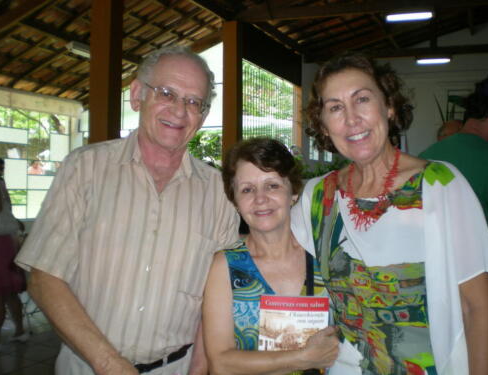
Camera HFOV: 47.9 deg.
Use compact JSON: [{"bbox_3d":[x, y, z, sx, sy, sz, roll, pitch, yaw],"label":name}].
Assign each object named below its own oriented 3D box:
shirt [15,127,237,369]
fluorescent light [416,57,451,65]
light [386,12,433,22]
[{"bbox_3d":[-0.302,0.153,1.400,0.520,0.580,0.320,3,2,-16],"label":"shirt"},{"bbox_3d":[3.492,-2.324,10.126,0.610,0.090,0.110,2,2,23],"label":"fluorescent light"},{"bbox_3d":[2.128,-2.193,7.073,0.610,0.090,0.110,2,2,23],"label":"light"}]

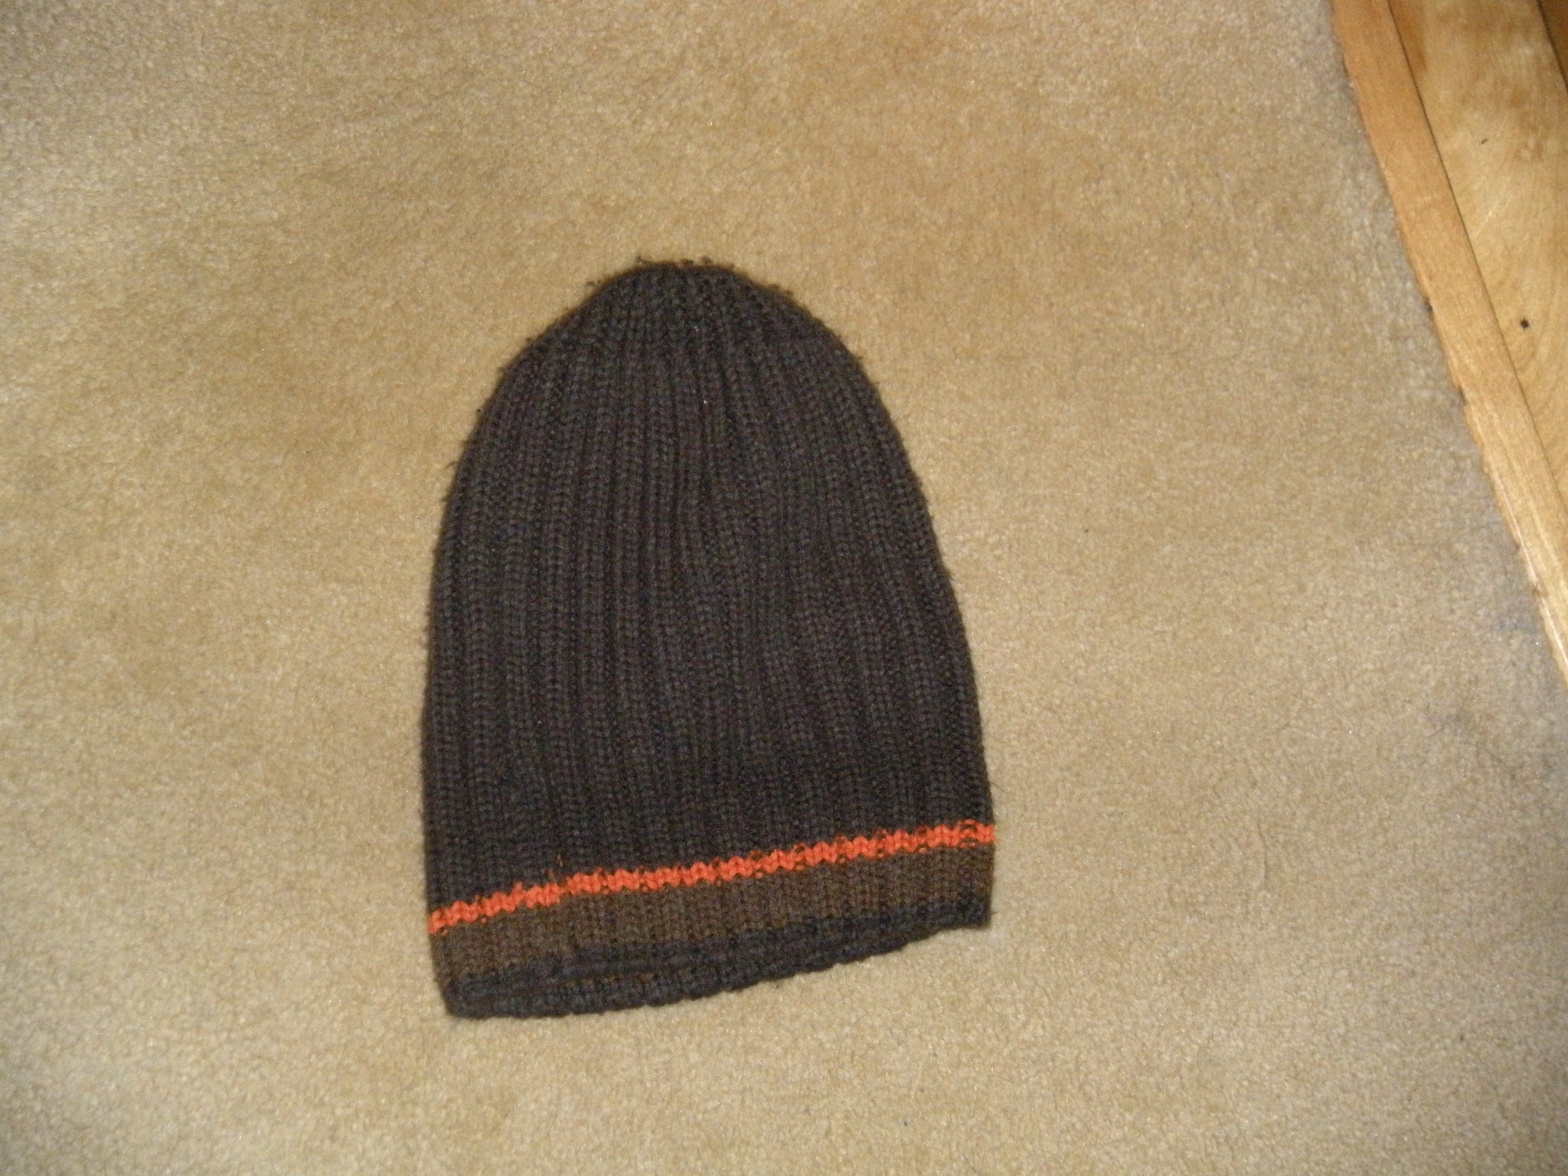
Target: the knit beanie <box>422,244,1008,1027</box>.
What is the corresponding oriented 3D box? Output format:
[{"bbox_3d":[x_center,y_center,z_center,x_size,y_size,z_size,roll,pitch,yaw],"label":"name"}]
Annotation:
[{"bbox_3d":[-0.034,0.011,1.047,0.211,0.035,0.293,-4,73,-1],"label":"knit beanie"}]

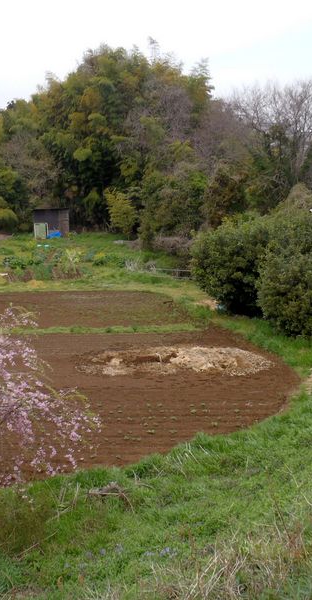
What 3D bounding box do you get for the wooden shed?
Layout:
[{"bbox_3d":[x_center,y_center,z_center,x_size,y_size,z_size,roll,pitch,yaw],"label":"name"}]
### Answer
[{"bbox_3d":[-7.545,-5.445,46.255,2.150,2.110,1.900,3,14,13],"label":"wooden shed"}]

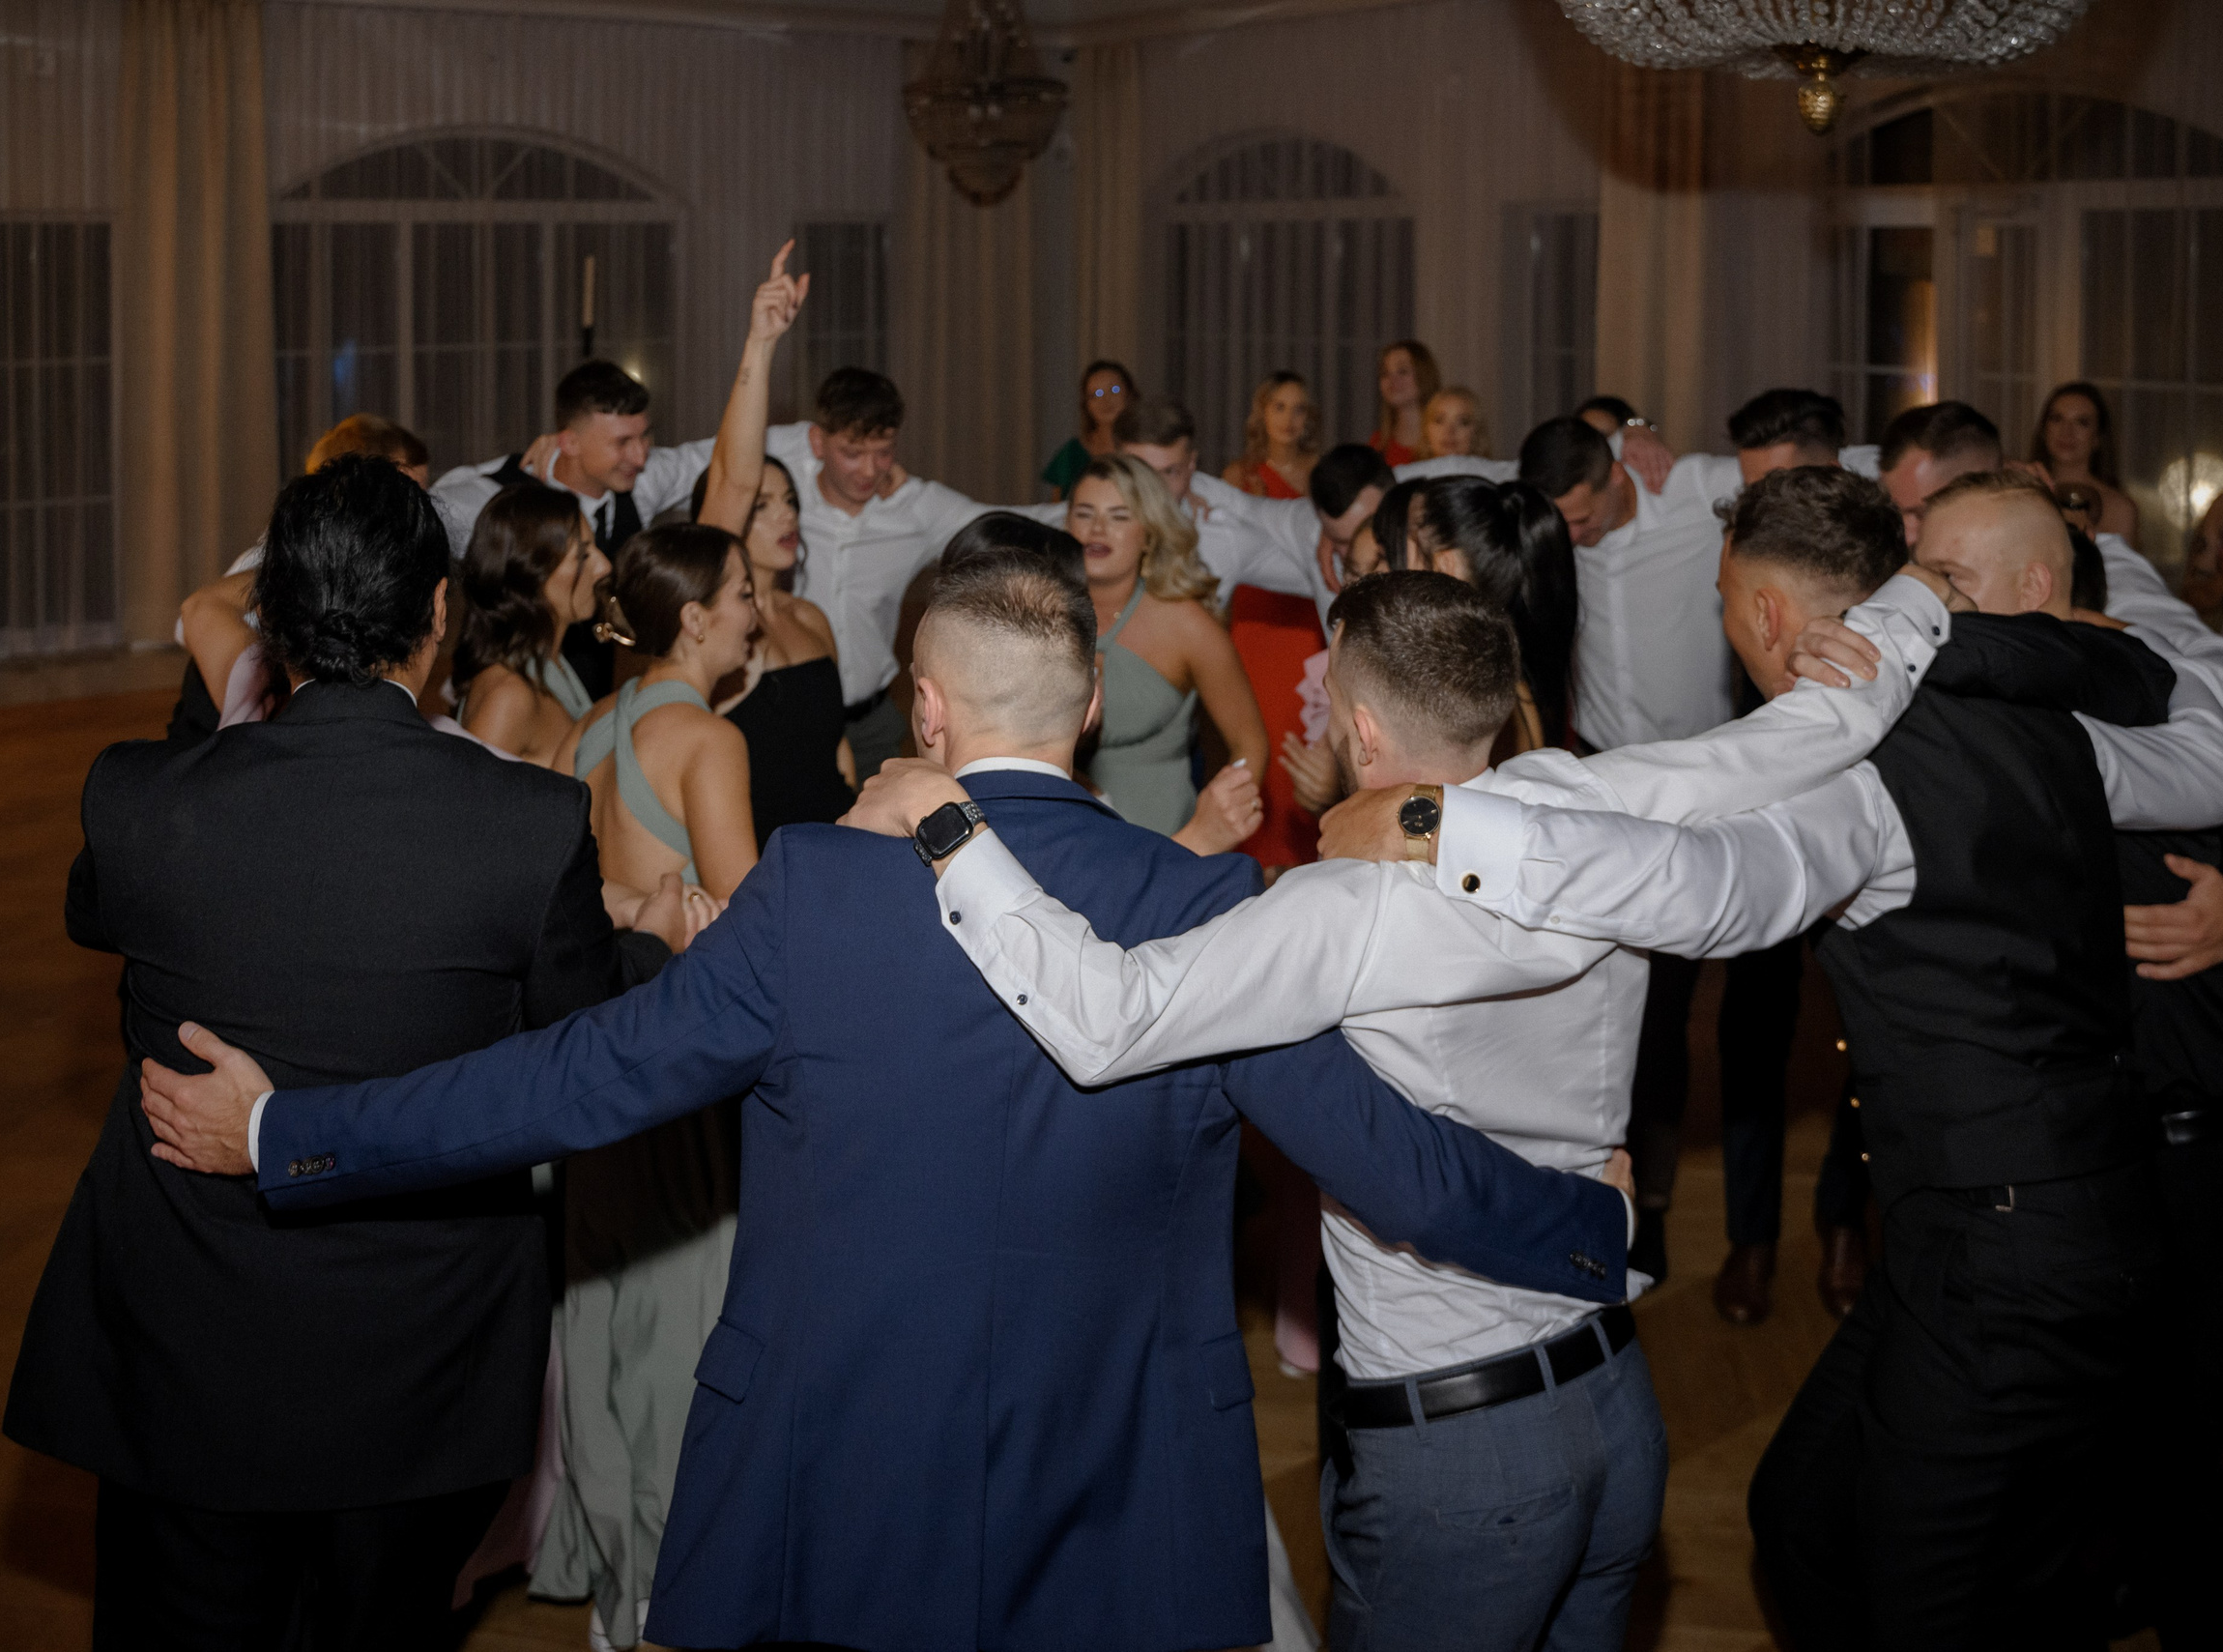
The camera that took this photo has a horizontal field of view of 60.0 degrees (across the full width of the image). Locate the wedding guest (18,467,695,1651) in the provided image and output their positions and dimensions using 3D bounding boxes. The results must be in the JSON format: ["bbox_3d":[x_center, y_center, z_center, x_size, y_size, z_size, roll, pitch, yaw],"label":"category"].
[{"bbox_3d":[-0.810,0.550,2.120,0.660,1.840,0.520,0,14,-2],"label":"wedding guest"}]

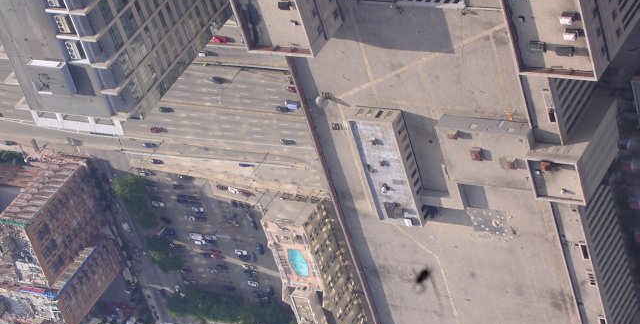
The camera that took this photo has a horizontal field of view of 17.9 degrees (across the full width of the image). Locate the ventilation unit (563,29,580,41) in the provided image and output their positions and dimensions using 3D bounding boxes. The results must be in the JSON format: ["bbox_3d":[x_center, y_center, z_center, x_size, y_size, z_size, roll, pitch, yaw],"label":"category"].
[{"bbox_3d":[61.553,-31.133,497.919,3.050,1.700,2.200,7,132,32],"label":"ventilation unit"}]

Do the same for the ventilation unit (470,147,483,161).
[{"bbox_3d":[42.672,-2.220,553.782,2.500,1.500,3.100,7,132,32],"label":"ventilation unit"}]

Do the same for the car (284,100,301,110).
[{"bbox_3d":[-8.976,-18.111,651.828,4.900,1.900,1.950,7,132,32],"label":"car"}]

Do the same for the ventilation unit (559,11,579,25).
[{"bbox_3d":[60.422,-34.989,494.968,3.250,1.800,2.300,7,132,32],"label":"ventilation unit"}]

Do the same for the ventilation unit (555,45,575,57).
[{"bbox_3d":[60.609,-27.393,502.281,3.900,1.750,2.000,7,132,32],"label":"ventilation unit"}]

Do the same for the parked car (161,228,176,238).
[{"bbox_3d":[-54.435,25.895,735.092,4.800,1.550,1.850,7,132,32],"label":"parked car"}]

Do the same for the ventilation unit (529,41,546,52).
[{"bbox_3d":[54.174,-28.594,505.838,3.600,1.700,2.000,7,132,32],"label":"ventilation unit"}]

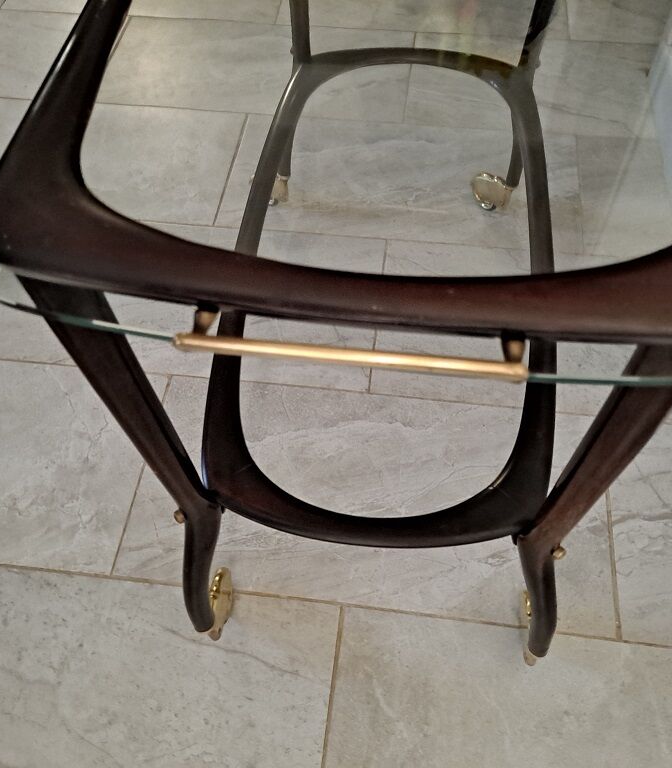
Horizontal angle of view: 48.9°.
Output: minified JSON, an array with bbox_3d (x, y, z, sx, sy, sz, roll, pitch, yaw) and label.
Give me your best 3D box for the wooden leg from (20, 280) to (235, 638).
[{"bbox_3d":[-0.141,0.111,0.637,0.084,0.650,0.105,5,57,5],"label":"wooden leg"}]

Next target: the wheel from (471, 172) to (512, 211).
[{"bbox_3d":[0.268,-0.325,1.263,0.072,0.062,0.034,0,57,2],"label":"wheel"}]

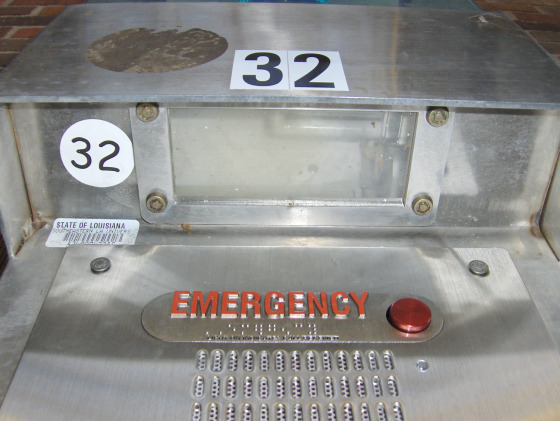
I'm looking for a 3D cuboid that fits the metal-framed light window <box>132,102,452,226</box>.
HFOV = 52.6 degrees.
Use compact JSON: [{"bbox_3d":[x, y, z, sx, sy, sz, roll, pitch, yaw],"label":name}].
[{"bbox_3d":[0.007,-0.028,0.315,0.171,0.006,0.080,1,-61,-2],"label":"metal-framed light window"}]

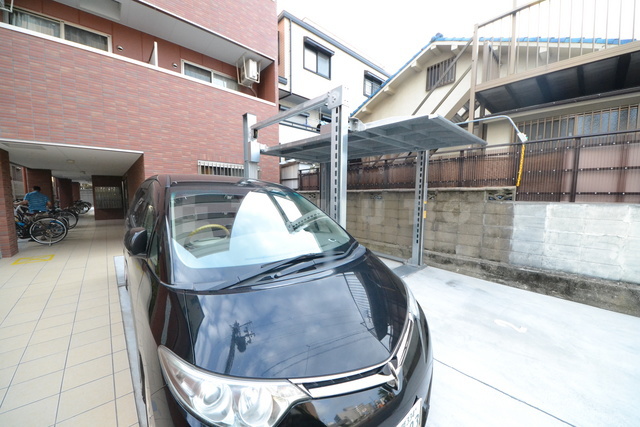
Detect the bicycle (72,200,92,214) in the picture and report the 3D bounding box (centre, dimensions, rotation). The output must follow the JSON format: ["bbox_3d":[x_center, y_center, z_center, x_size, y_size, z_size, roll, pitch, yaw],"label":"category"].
[{"bbox_3d":[-15.197,-0.417,13.111,1.720,1.020,0.580,-1,6,-8],"label":"bicycle"}]

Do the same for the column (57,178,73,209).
[{"bbox_3d":[-18.207,-1.332,15.365,0.609,2.349,0.609,6,8,44],"label":"column"}]

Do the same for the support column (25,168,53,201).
[{"bbox_3d":[-11.591,-0.660,8.894,0.609,2.349,0.609,6,8,44],"label":"support column"}]

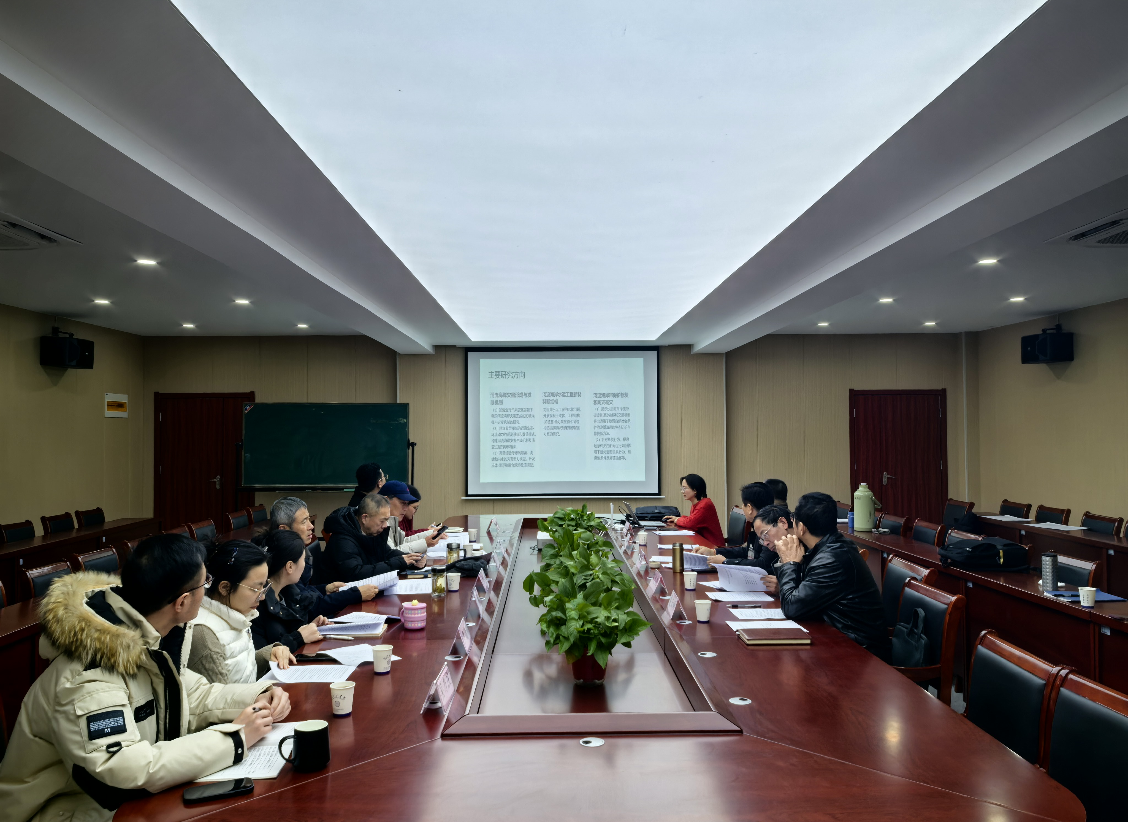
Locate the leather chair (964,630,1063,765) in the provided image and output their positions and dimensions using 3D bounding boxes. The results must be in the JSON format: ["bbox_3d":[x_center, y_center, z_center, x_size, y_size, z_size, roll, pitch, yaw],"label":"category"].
[{"bbox_3d":[1.228,1.206,2.709,0.570,0.900,0.470,0,-1,-1],"label":"leather chair"}]

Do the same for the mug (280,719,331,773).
[{"bbox_3d":[-0.649,0.839,2.115,0.126,0.103,0.088,0,-1,-21],"label":"mug"}]

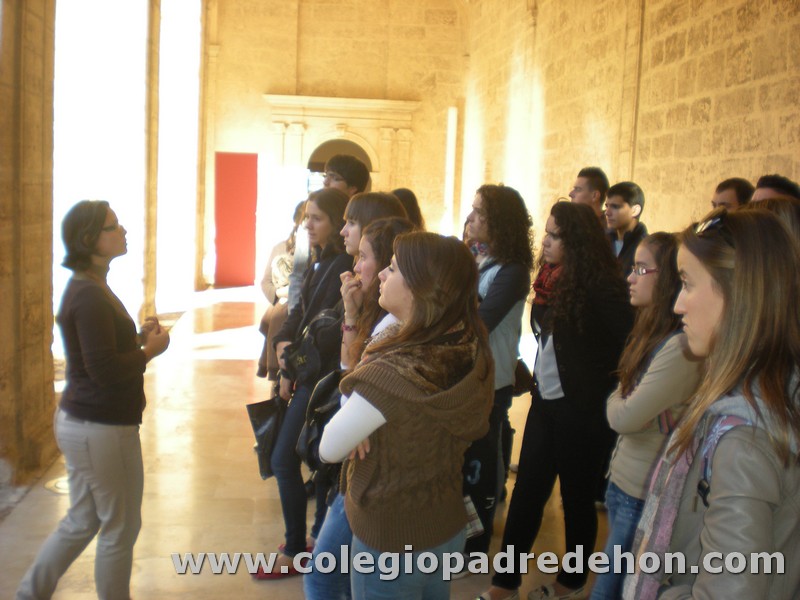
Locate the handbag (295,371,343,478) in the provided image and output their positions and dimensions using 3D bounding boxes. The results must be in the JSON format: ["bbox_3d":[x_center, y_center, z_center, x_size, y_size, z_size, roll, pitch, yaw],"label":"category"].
[{"bbox_3d":[-0.256,0.405,2.900,0.180,0.380,0.300,-1,7,-21],"label":"handbag"}]

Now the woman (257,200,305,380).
[{"bbox_3d":[-0.622,0.184,5.360,0.500,1.573,0.360,3,7,9],"label":"woman"}]

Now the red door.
[{"bbox_3d":[-2.812,-1.356,15.089,0.730,2.305,0.080,1,6,-7],"label":"red door"}]

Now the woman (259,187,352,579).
[{"bbox_3d":[-0.421,0.342,3.750,0.420,1.632,0.500,-1,7,-23],"label":"woman"}]

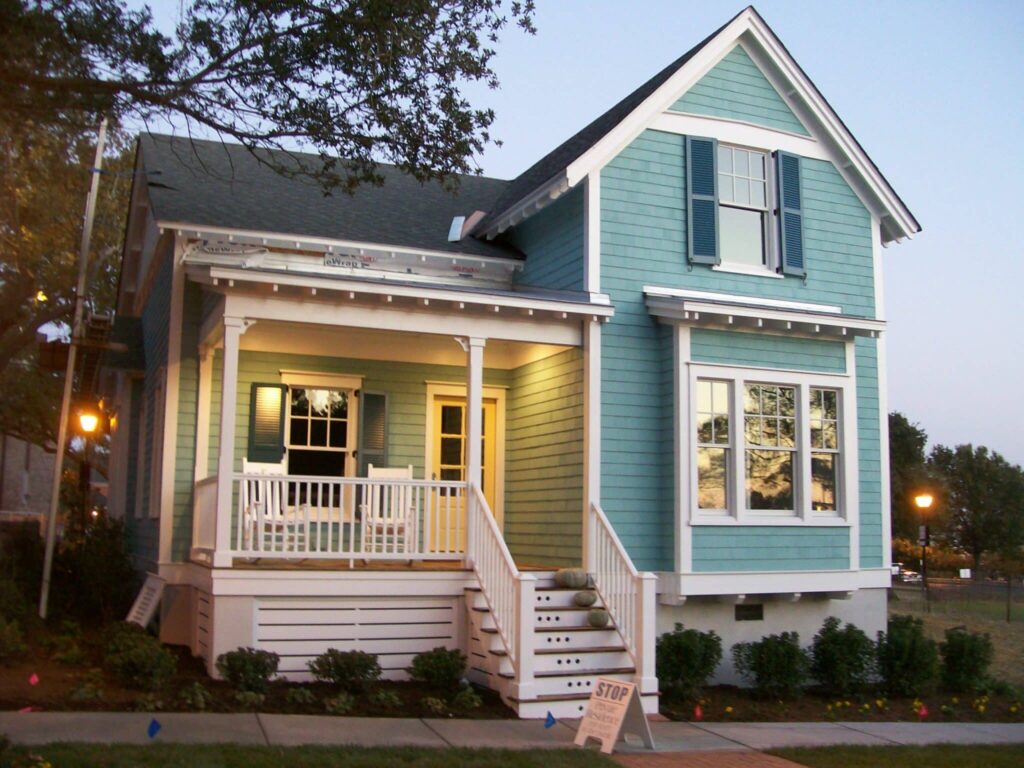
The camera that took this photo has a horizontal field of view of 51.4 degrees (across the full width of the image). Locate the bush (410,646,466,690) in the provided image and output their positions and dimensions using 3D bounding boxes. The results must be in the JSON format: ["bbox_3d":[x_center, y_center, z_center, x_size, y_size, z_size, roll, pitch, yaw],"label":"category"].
[{"bbox_3d":[-0.746,2.839,10.601,0.561,0.459,0.541,1,-7,0],"label":"bush"}]

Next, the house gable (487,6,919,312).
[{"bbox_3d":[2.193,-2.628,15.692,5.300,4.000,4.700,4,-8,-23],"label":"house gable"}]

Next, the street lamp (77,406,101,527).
[{"bbox_3d":[-8.304,2.167,20.760,0.420,3.430,0.420,4,-8,-21],"label":"street lamp"}]

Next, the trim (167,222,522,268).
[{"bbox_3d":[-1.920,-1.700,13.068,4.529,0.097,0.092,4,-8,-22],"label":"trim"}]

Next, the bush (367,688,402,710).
[{"bbox_3d":[-1.203,2.961,10.071,0.330,0.200,0.300,4,-8,-23],"label":"bush"}]

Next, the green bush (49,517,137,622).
[{"bbox_3d":[-5.294,2.363,13.519,1.040,1.326,1.020,4,-8,-22],"label":"green bush"}]

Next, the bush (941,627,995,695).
[{"bbox_3d":[5.553,3.355,13.016,0.620,0.760,0.620,4,-8,-21],"label":"bush"}]

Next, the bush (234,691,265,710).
[{"bbox_3d":[-2.236,2.672,9.064,0.255,0.168,0.245,4,-8,-22],"label":"bush"}]

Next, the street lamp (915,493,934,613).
[{"bbox_3d":[11.607,4.747,30.000,0.500,3.420,0.500,4,-8,-22],"label":"street lamp"}]

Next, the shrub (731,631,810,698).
[{"bbox_3d":[3.034,3.250,12.532,0.870,0.820,0.800,4,-8,-23],"label":"shrub"}]

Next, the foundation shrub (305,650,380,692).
[{"bbox_3d":[-1.687,2.850,10.707,0.740,0.450,0.680,4,-8,-23],"label":"foundation shrub"}]

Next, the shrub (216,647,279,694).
[{"bbox_3d":[-2.543,2.722,10.281,0.610,0.480,0.580,4,-8,-23],"label":"shrub"}]

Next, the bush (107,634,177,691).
[{"bbox_3d":[-3.409,2.553,9.840,0.620,0.490,0.600,4,-8,-21],"label":"bush"}]

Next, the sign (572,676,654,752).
[{"bbox_3d":[0.848,2.693,8.705,0.490,0.536,0.439,6,-9,-38],"label":"sign"}]

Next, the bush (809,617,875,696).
[{"bbox_3d":[3.980,3.264,12.908,0.800,0.970,0.800,4,-8,-23],"label":"bush"}]

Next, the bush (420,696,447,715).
[{"bbox_3d":[-0.740,3.016,10.059,0.250,0.160,0.240,1,-7,0],"label":"bush"}]

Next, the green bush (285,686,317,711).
[{"bbox_3d":[-1.850,2.729,9.335,0.270,0.190,0.260,4,-8,-21],"label":"green bush"}]

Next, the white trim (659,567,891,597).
[{"bbox_3d":[3.379,2.371,12.825,3.323,0.246,0.460,4,-8,-21],"label":"white trim"}]

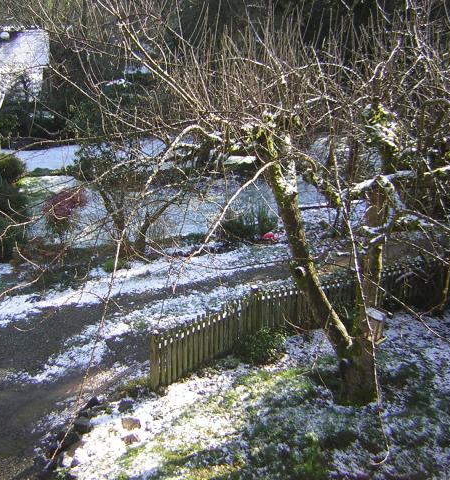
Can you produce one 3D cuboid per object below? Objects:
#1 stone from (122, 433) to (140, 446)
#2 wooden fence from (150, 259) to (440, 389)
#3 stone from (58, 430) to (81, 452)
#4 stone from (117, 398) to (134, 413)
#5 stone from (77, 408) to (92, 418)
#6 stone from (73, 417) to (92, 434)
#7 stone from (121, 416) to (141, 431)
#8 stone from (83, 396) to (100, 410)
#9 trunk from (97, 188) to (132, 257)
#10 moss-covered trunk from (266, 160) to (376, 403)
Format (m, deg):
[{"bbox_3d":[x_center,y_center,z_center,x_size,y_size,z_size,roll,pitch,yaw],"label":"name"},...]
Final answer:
[{"bbox_3d":[-1.419,2.997,10.000,0.265,0.164,0.212,1,18,0],"label":"stone"},{"bbox_3d":[1.652,1.424,13.432,7.327,1.030,0.757,-10,22,-30],"label":"wooden fence"},{"bbox_3d":[-2.294,2.974,9.826,0.338,0.288,0.270,1,18,0],"label":"stone"},{"bbox_3d":[-1.620,2.694,10.837,0.255,0.200,0.204,1,18,0],"label":"stone"},{"bbox_3d":[-2.251,2.780,10.668,0.216,0.123,0.173,1,18,0],"label":"stone"},{"bbox_3d":[-2.191,2.853,10.240,0.265,0.258,0.212,1,18,0],"label":"stone"},{"bbox_3d":[-1.460,2.866,10.398,0.306,0.159,0.245,1,18,0],"label":"stone"},{"bbox_3d":[-2.166,2.674,10.886,0.284,0.190,0.227,1,18,0],"label":"stone"},{"bbox_3d":[-2.942,-0.464,17.999,0.830,1.860,0.500,1,18,0],"label":"trunk"},{"bbox_3d":[1.638,0.680,10.974,1.950,4.000,0.850,1,18,0],"label":"moss-covered trunk"}]

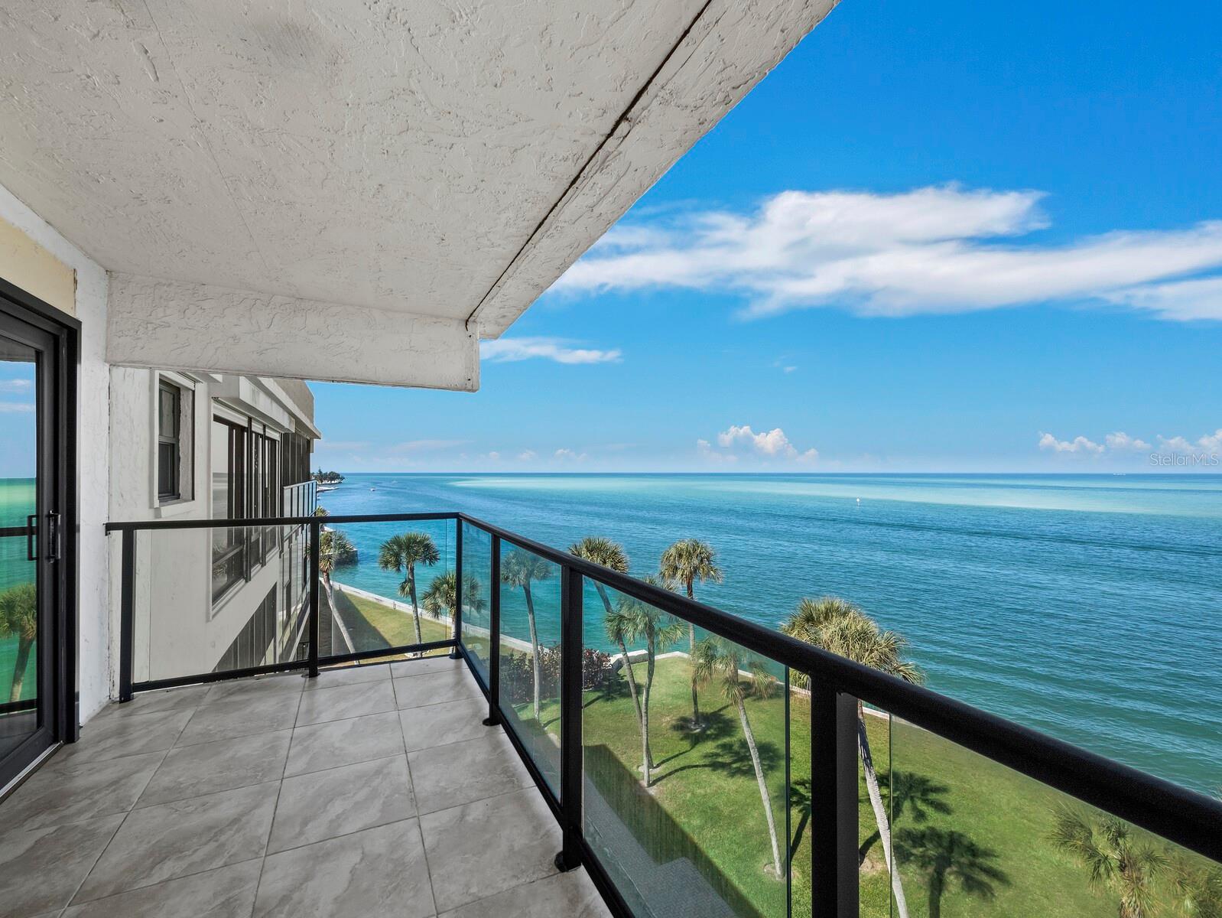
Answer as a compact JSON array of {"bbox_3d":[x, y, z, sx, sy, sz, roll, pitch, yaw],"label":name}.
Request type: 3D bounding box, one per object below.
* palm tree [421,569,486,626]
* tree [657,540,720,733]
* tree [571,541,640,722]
[{"bbox_3d":[-9.850,10.529,30.727,4.000,7.310,3.900,0,-2,0],"label":"palm tree"},{"bbox_3d":[4.350,9.171,26.362,3.400,9.790,3.400,0,-2,0],"label":"tree"},{"bbox_3d":[0.000,8.722,21.972,4.000,10.450,3.200,0,-2,0],"label":"tree"}]

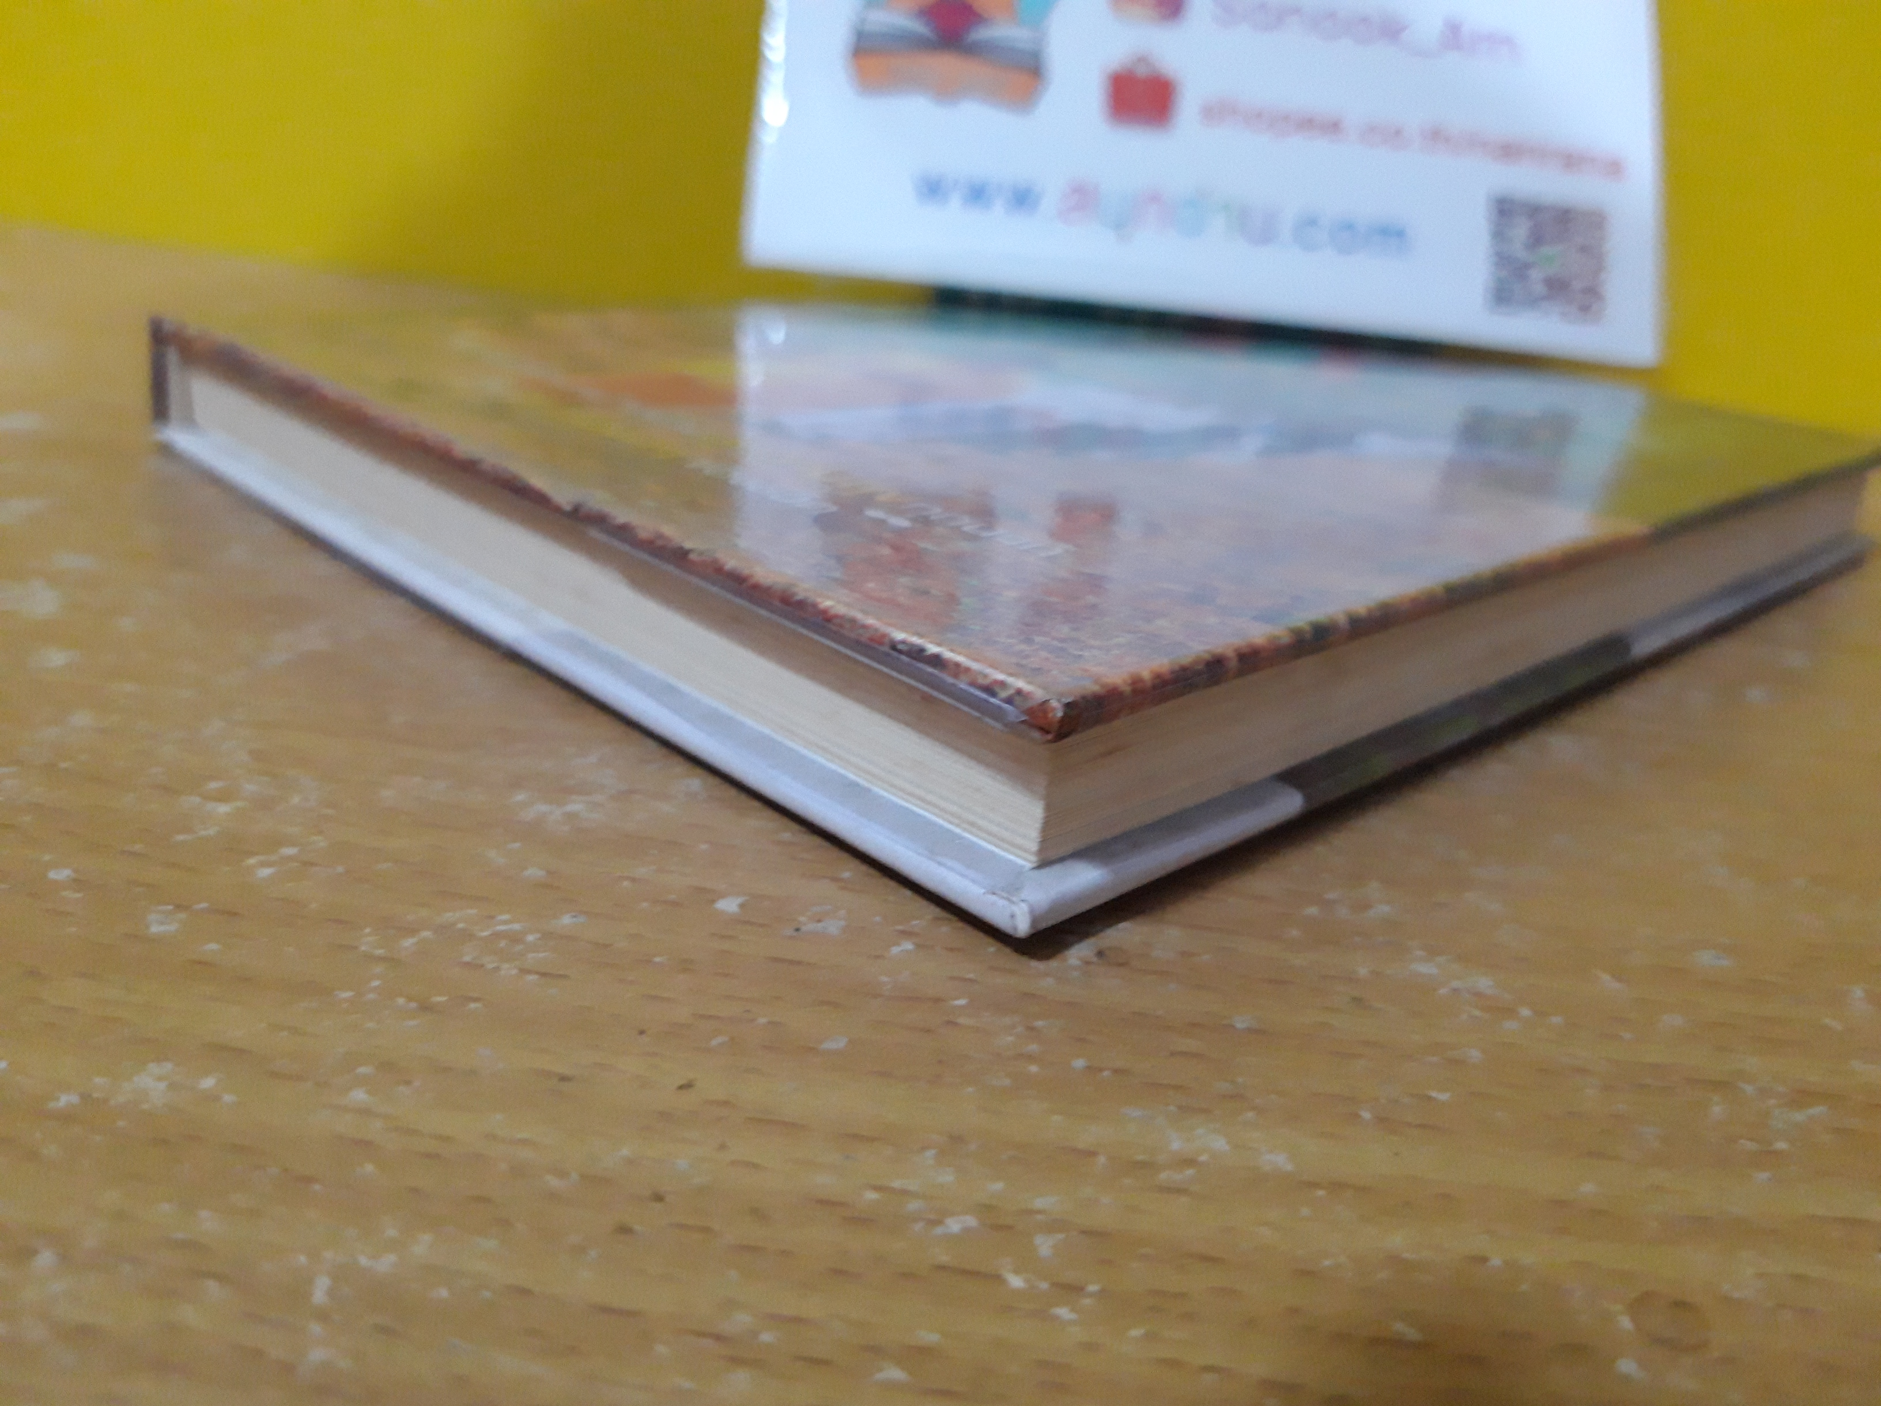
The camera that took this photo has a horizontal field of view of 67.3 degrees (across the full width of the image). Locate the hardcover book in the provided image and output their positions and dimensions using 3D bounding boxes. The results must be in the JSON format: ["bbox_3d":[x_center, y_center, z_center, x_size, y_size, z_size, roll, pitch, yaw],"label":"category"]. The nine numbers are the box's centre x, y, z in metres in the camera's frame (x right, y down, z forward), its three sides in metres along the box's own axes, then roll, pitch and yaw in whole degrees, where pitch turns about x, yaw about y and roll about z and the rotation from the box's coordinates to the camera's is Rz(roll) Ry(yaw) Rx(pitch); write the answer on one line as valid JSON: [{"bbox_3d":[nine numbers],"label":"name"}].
[{"bbox_3d":[0.022,-0.037,0.204,0.200,0.016,0.157,-16,30,-43],"label":"hardcover book"}]

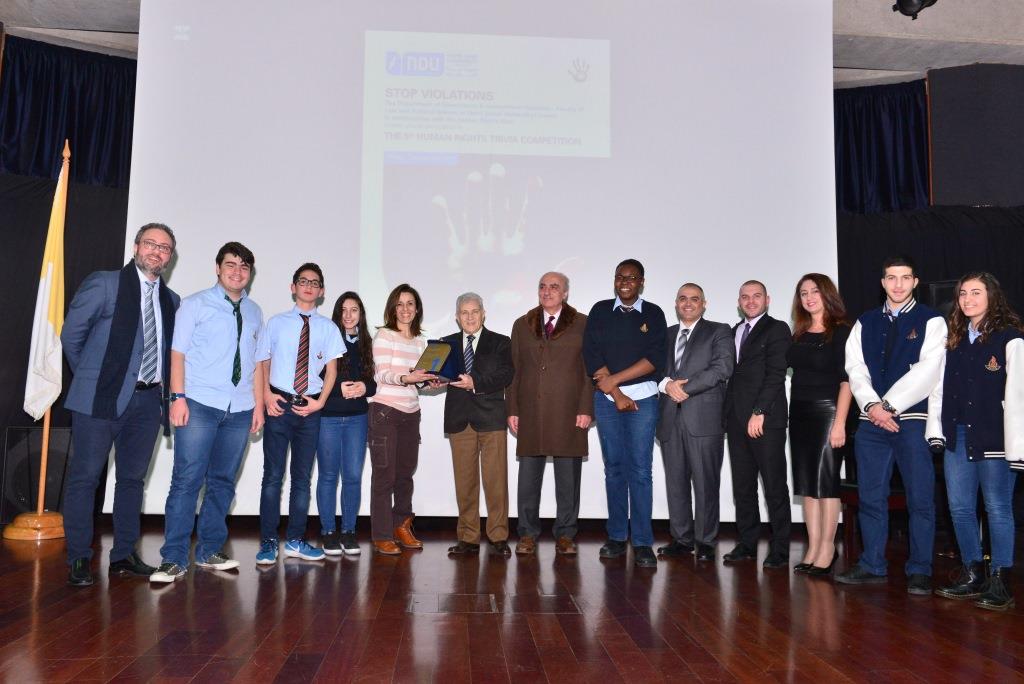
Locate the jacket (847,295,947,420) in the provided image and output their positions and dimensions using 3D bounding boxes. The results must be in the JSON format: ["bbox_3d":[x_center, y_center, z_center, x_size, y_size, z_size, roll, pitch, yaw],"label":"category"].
[{"bbox_3d":[2.149,0.098,4.624,0.550,0.650,0.350,-2,-6,34],"label":"jacket"}]

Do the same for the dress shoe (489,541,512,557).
[{"bbox_3d":[-0.078,1.260,5.160,0.105,0.110,0.290,3,-5,-20],"label":"dress shoe"}]

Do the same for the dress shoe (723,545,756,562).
[{"bbox_3d":[1.393,1.263,5.024,0.290,0.105,0.105,6,-7,-40],"label":"dress shoe"}]

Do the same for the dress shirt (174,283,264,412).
[{"bbox_3d":[-1.624,0.030,4.551,0.490,0.670,0.310,5,-6,-38],"label":"dress shirt"}]

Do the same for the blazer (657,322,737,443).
[{"bbox_3d":[1.159,0.232,5.248,0.530,0.780,0.330,-1,-6,25],"label":"blazer"}]

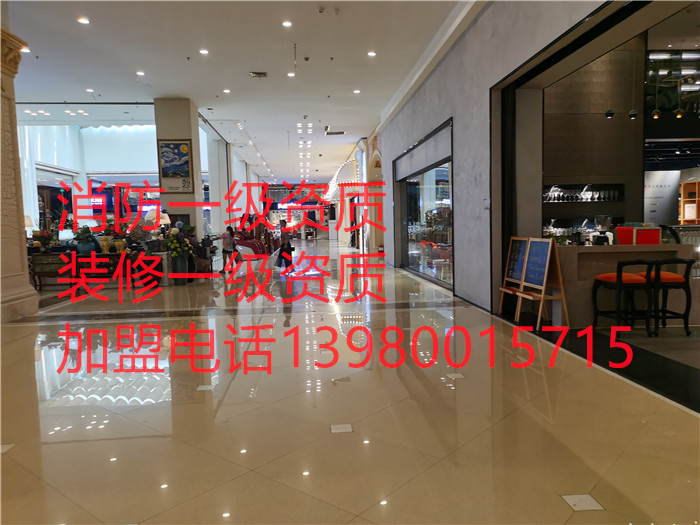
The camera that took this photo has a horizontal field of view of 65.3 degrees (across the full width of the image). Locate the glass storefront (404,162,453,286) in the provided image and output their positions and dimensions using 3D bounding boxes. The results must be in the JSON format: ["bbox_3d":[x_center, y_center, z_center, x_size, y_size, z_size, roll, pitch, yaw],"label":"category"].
[{"bbox_3d":[1.943,-0.982,14.325,0.150,2.750,5.900,-2,4,-5],"label":"glass storefront"}]

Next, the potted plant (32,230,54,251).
[{"bbox_3d":[-7.694,-0.546,13.706,0.480,0.515,0.440,-2,4,-5],"label":"potted plant"}]

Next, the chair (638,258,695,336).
[{"bbox_3d":[3.969,0.420,6.910,0.490,0.930,0.530,-1,4,1],"label":"chair"}]

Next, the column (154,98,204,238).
[{"bbox_3d":[-5.201,-2.264,16.927,1.028,5.197,1.320,-2,4,-4],"label":"column"}]

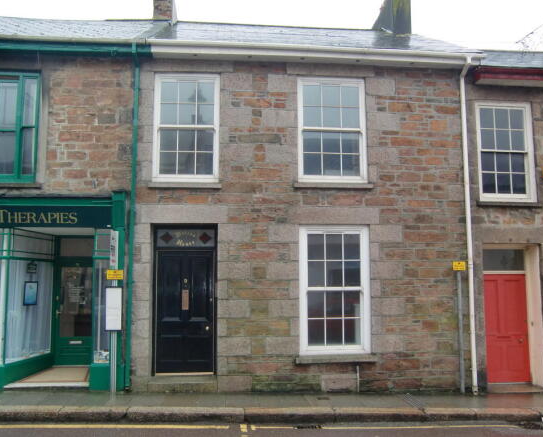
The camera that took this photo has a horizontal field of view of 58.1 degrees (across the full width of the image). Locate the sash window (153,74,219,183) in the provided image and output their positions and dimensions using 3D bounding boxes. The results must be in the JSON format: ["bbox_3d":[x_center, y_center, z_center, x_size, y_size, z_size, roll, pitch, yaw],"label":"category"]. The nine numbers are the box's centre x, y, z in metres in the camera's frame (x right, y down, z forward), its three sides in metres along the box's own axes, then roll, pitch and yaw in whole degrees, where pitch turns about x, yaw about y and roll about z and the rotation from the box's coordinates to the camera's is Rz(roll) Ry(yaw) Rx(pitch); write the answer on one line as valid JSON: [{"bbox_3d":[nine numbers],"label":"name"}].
[{"bbox_3d":[-1.414,-1.482,8.089,1.062,1.796,0.120,0,-6,-5],"label":"sash window"}]

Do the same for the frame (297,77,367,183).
[{"bbox_3d":[1.018,-1.485,8.323,1.182,1.790,0.120,0,-6,-5],"label":"frame"}]

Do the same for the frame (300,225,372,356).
[{"bbox_3d":[1.021,1.185,8.056,1.179,2.097,0.120,0,-6,-5],"label":"frame"}]

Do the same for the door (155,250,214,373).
[{"bbox_3d":[-1.394,1.494,7.859,0.931,1.945,0.070,0,-6,-5],"label":"door"}]

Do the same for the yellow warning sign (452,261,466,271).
[{"bbox_3d":[3.115,0.791,8.094,0.228,0.155,0.020,0,-6,-5],"label":"yellow warning sign"}]

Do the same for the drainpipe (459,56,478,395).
[{"bbox_3d":[3.328,0.073,8.146,0.100,5.610,0.240,0,-6,-5],"label":"drainpipe"}]

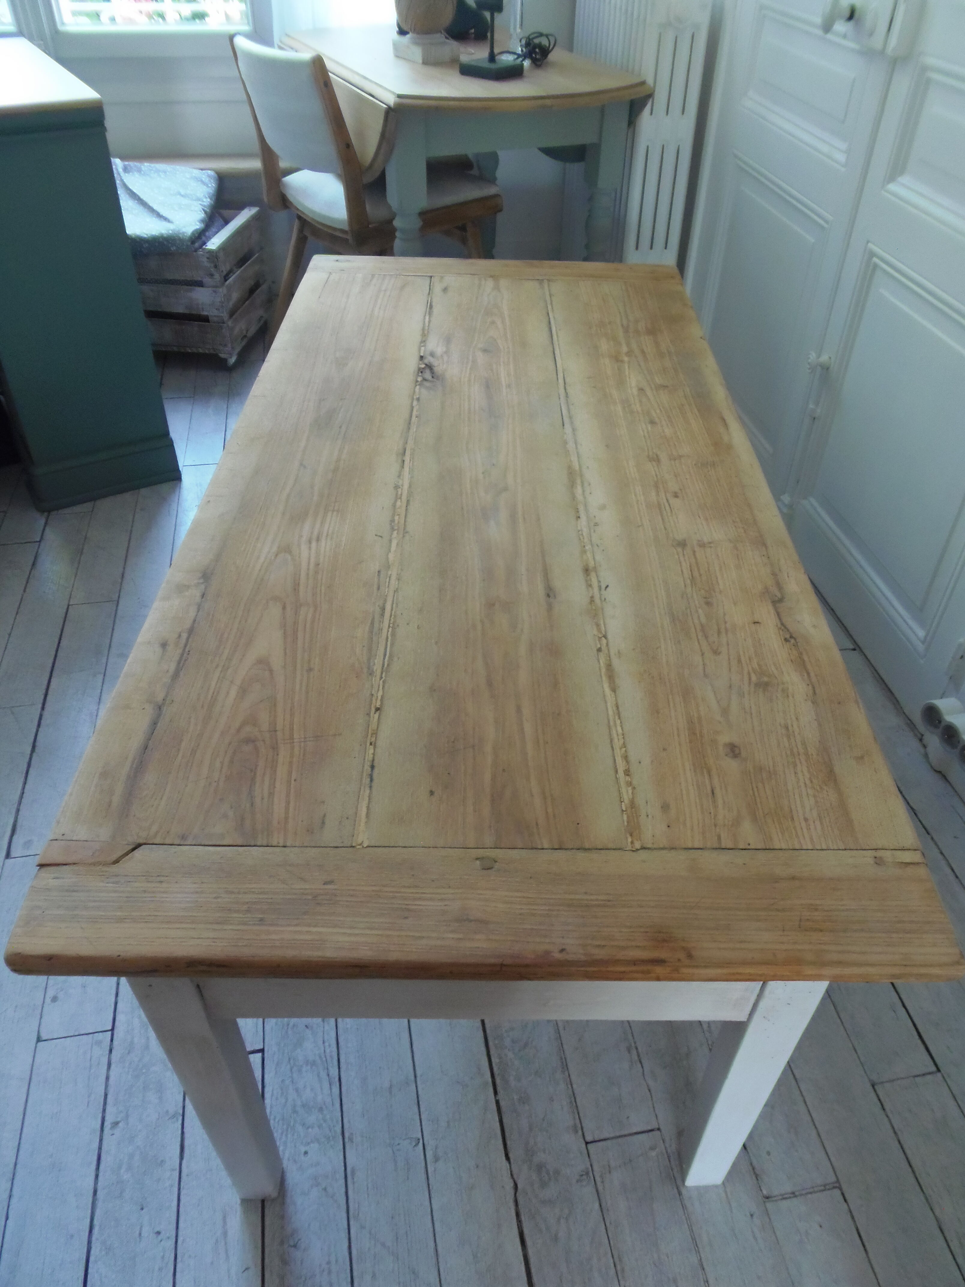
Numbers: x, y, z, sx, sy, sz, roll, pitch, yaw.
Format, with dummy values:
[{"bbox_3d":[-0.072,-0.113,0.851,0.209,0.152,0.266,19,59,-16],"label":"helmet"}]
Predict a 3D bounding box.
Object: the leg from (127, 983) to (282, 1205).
[{"bbox_3d":[-0.253,0.413,0.867,0.053,0.565,0.051,1,42,0],"label":"leg"}]

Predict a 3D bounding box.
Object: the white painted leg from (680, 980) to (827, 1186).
[{"bbox_3d":[0.256,0.404,0.880,0.053,0.565,0.051,1,42,0],"label":"white painted leg"}]

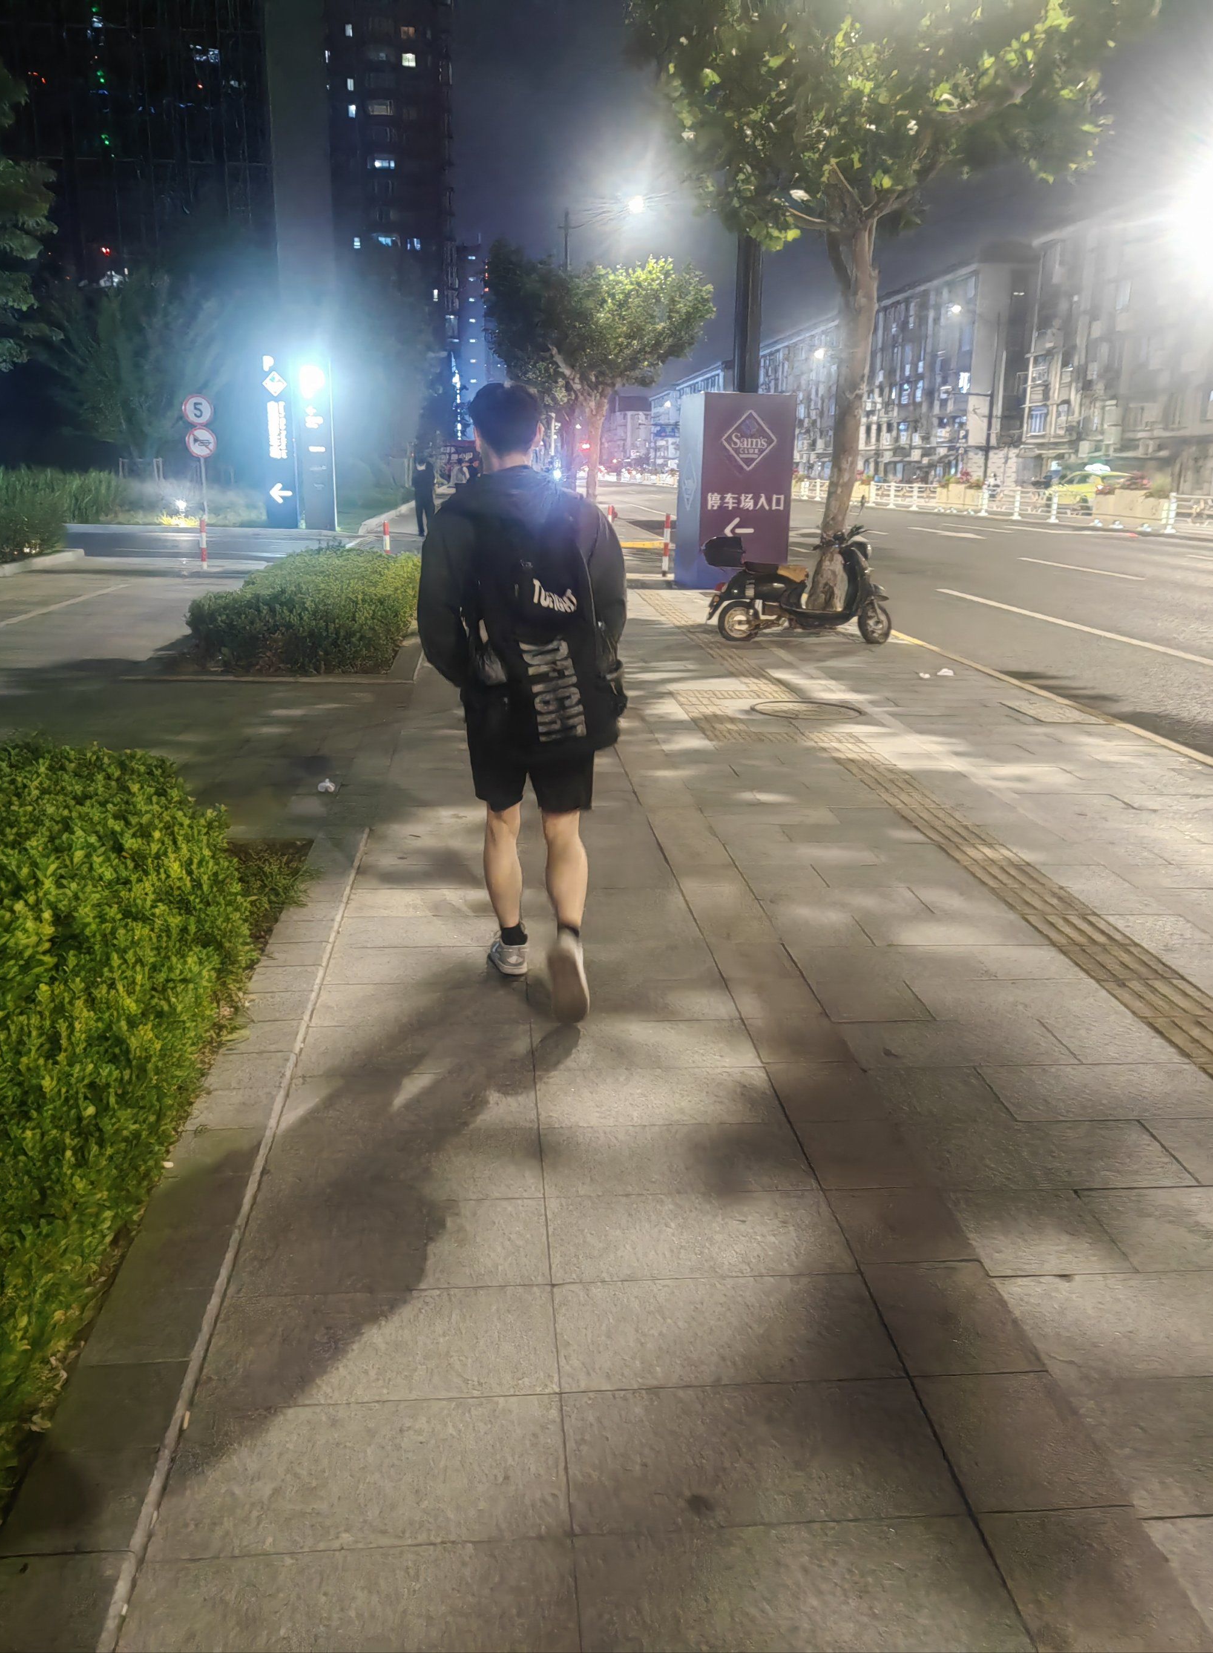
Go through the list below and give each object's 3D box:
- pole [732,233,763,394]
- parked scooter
[{"bbox_3d":[1.776,-7.172,15.350,0.340,8.500,0.340,0,16,-5],"label":"pole"},{"bbox_3d":[1.683,-2.140,11.236,1.690,1.080,0.680,1,16,-1],"label":"parked scooter"}]

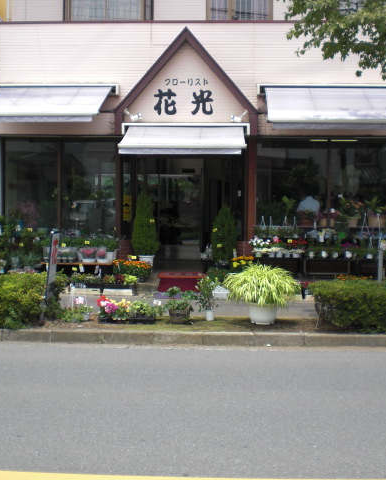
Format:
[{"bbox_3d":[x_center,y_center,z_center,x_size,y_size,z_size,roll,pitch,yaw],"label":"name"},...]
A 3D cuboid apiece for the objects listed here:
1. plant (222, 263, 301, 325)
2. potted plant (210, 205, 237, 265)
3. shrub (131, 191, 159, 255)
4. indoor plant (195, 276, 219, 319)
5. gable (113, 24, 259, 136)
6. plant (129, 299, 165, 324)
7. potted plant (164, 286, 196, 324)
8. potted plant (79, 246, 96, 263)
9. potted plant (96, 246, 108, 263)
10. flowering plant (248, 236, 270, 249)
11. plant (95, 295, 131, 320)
[{"bbox_3d":[0.885,0.680,9.050,1.000,0.760,0.970,0,3,3],"label":"plant"},{"bbox_3d":[0.547,-0.106,12.408,0.460,1.060,0.460,0,3,2],"label":"potted plant"},{"bbox_3d":[-0.833,-0.310,12.449,0.470,1.140,0.470,0,3,2],"label":"shrub"},{"bbox_3d":[0.190,0.770,9.170,0.310,0.580,0.300,0,3,3],"label":"indoor plant"},{"bbox_3d":[-0.121,-2.794,12.385,2.493,1.824,0.300,0,3,2],"label":"gable"},{"bbox_3d":[-0.589,0.918,9.052,0.412,0.283,0.320,0,3,3],"label":"plant"},{"bbox_3d":[-0.170,0.839,9.048,0.382,0.436,0.360,0,3,3],"label":"potted plant"},{"bbox_3d":[-1.810,0.254,12.050,0.270,0.280,0.260,0,3,3],"label":"potted plant"},{"bbox_3d":[-1.560,0.254,12.050,0.210,0.280,0.210,0,3,3],"label":"potted plant"},{"bbox_3d":[1.139,0.042,12.064,0.360,0.189,0.300,0,3,2],"label":"flowering plant"},{"bbox_3d":[-1.020,0.885,9.050,0.460,0.360,0.300,0,3,3],"label":"plant"}]

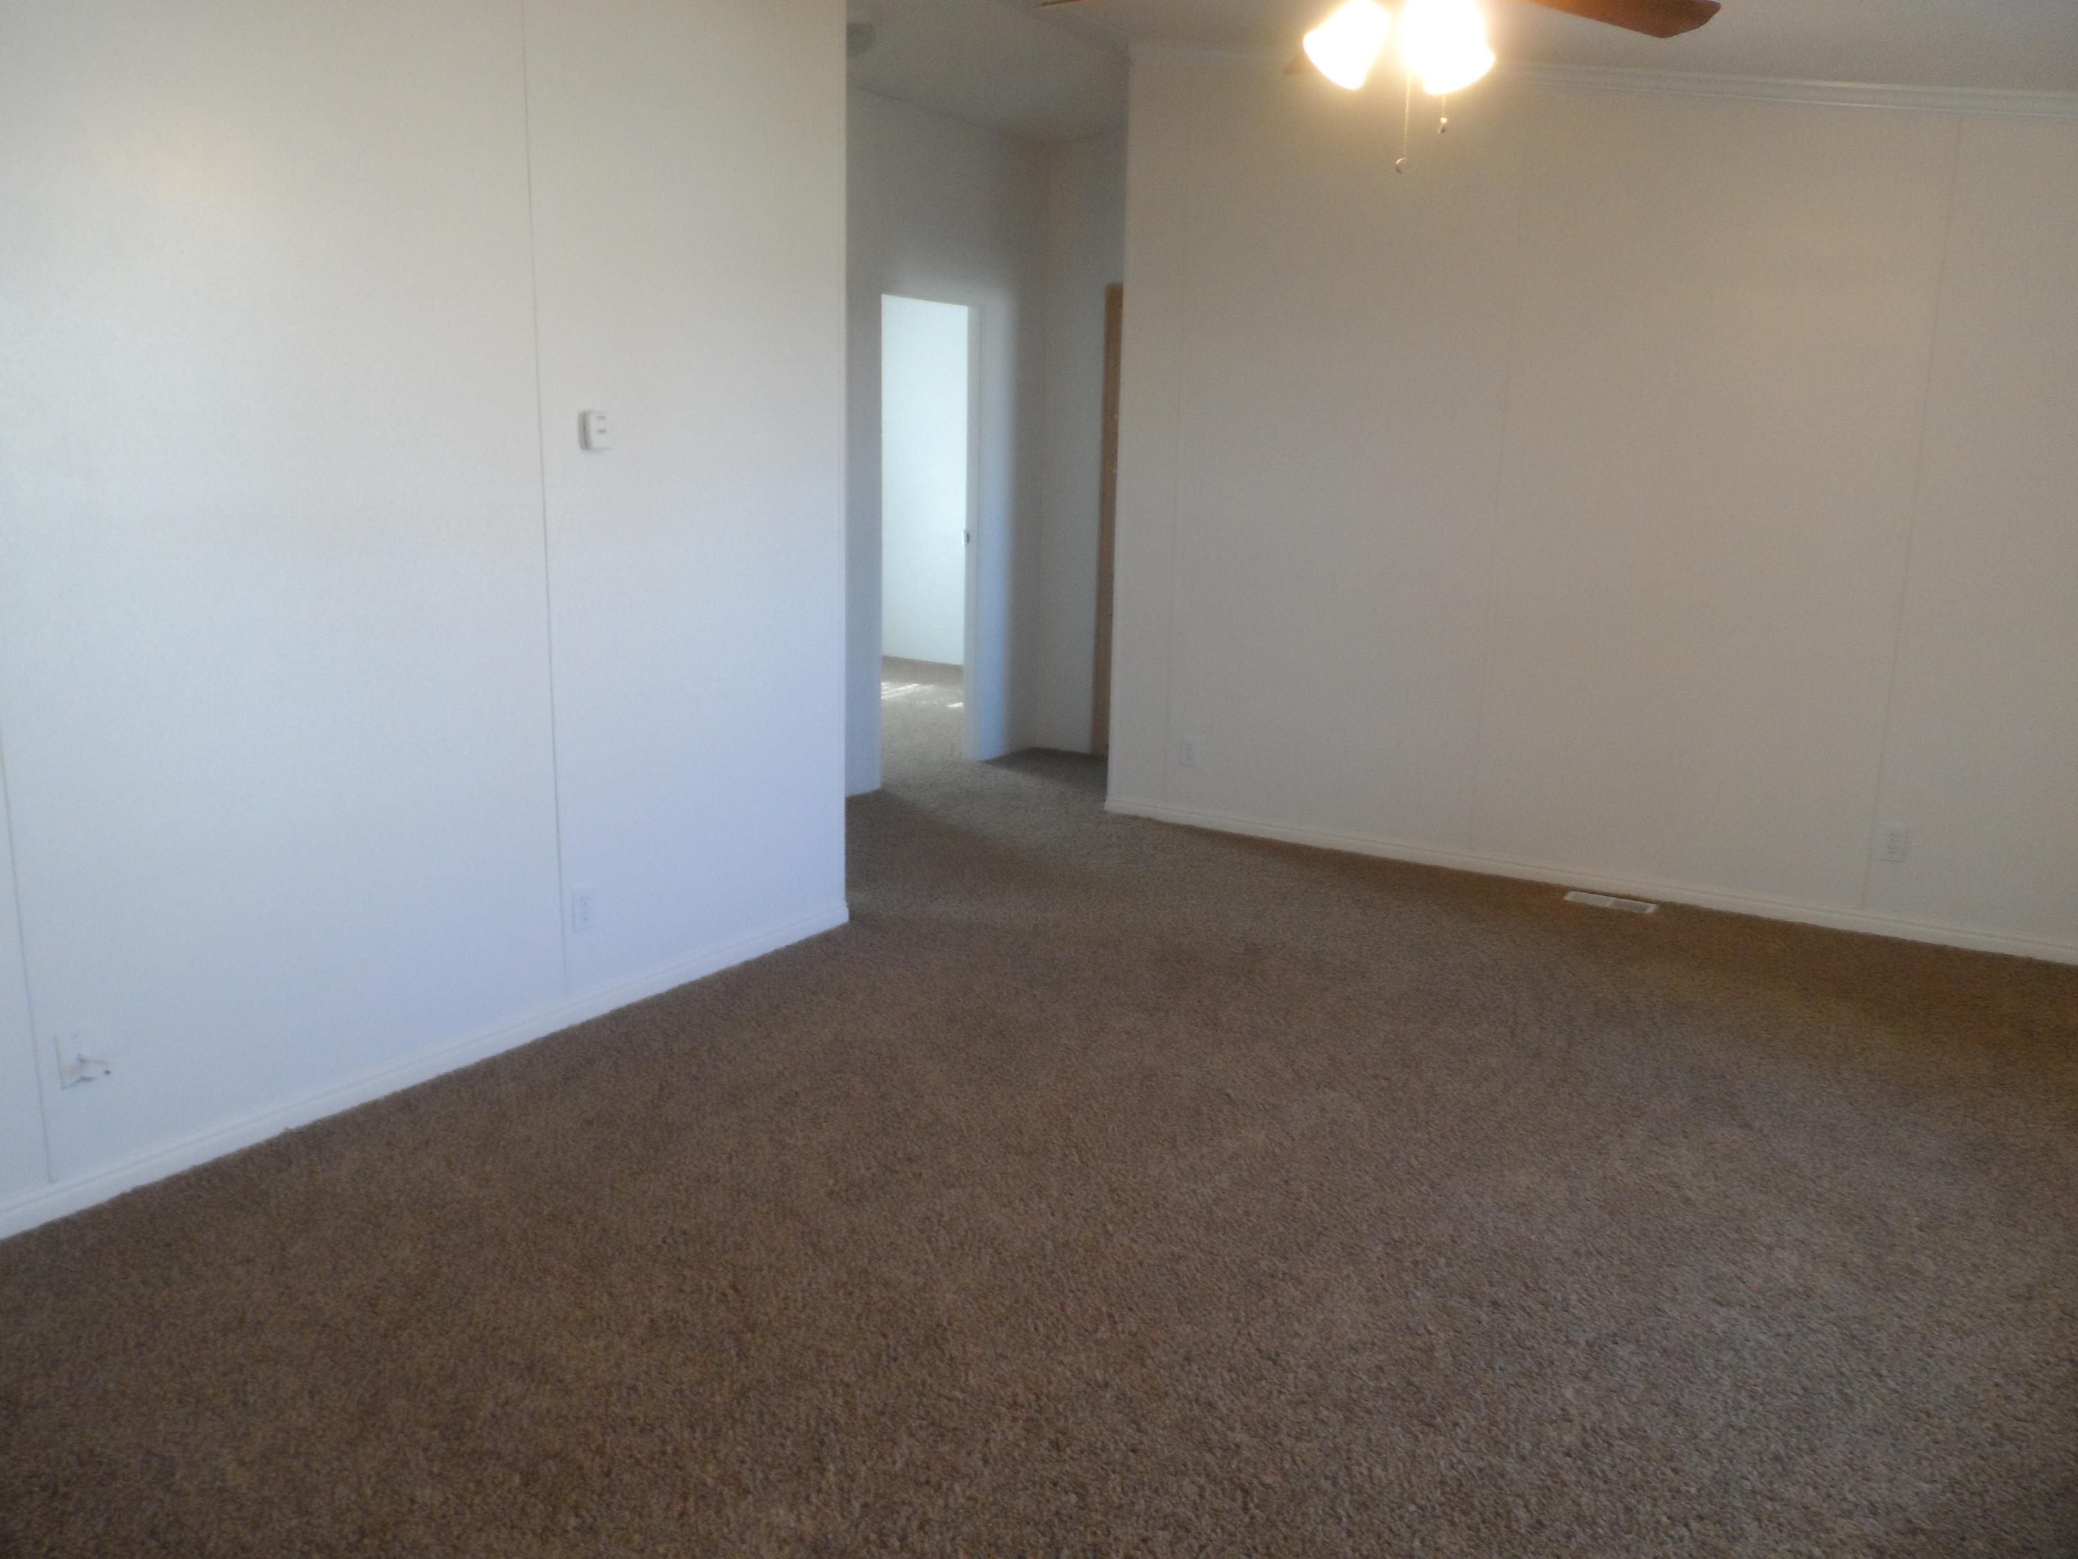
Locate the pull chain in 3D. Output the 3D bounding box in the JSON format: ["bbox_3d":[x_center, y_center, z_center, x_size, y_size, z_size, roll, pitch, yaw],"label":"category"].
[{"bbox_3d":[0.634,-1.143,2.494,0.027,0.181,0.027,4,11,13],"label":"pull chain"}]

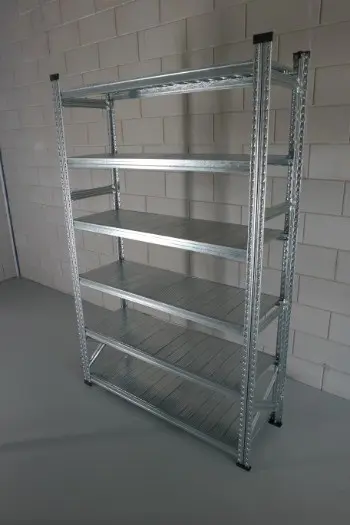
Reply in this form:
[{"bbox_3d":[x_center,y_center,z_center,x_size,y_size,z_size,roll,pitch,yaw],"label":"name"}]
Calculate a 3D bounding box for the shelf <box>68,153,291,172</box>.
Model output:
[{"bbox_3d":[-0.040,-0.543,1.890,1.170,0.056,0.400,12,22,35],"label":"shelf"}]

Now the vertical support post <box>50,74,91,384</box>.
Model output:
[{"bbox_3d":[-0.652,-0.077,2.272,0.060,2.020,0.030,12,22,35],"label":"vertical support post"}]

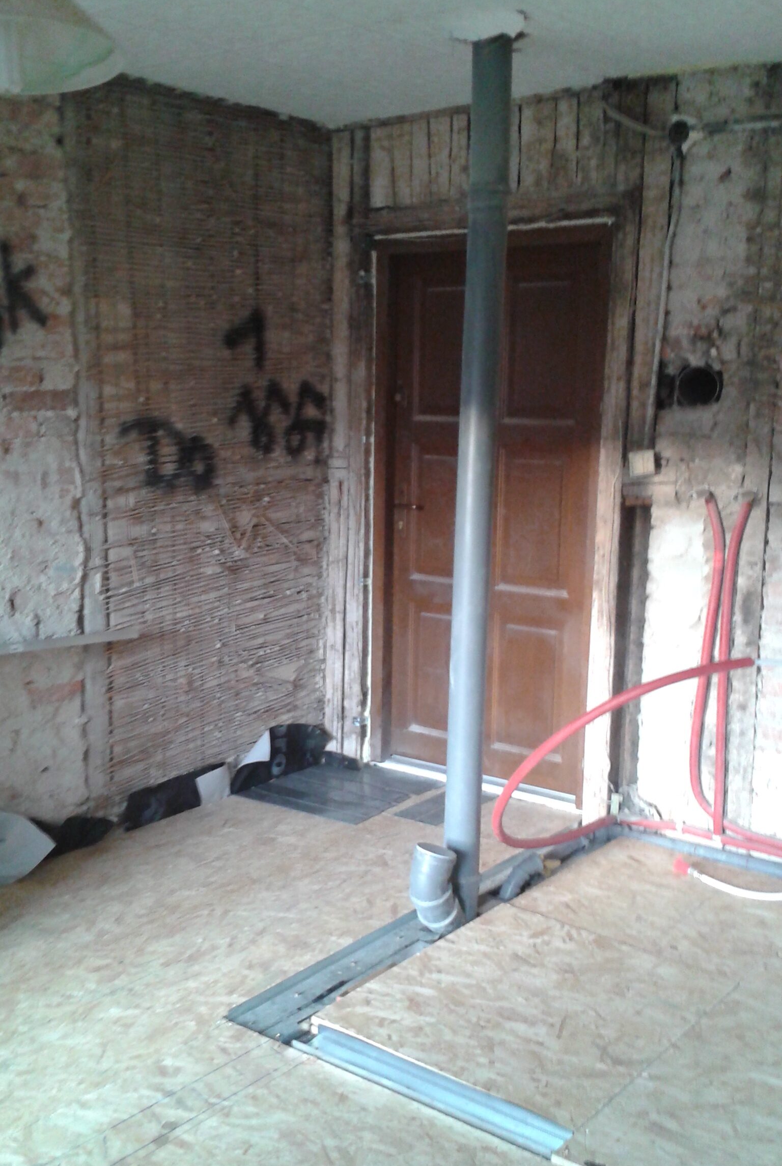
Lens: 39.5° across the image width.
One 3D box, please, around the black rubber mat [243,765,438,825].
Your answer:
[{"bbox_3d":[-0.196,0.786,4.201,0.580,0.013,0.560,7,10,33],"label":"black rubber mat"}]

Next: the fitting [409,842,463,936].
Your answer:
[{"bbox_3d":[0.132,0.888,3.160,0.130,0.240,0.150,8,11,37],"label":"fitting"}]

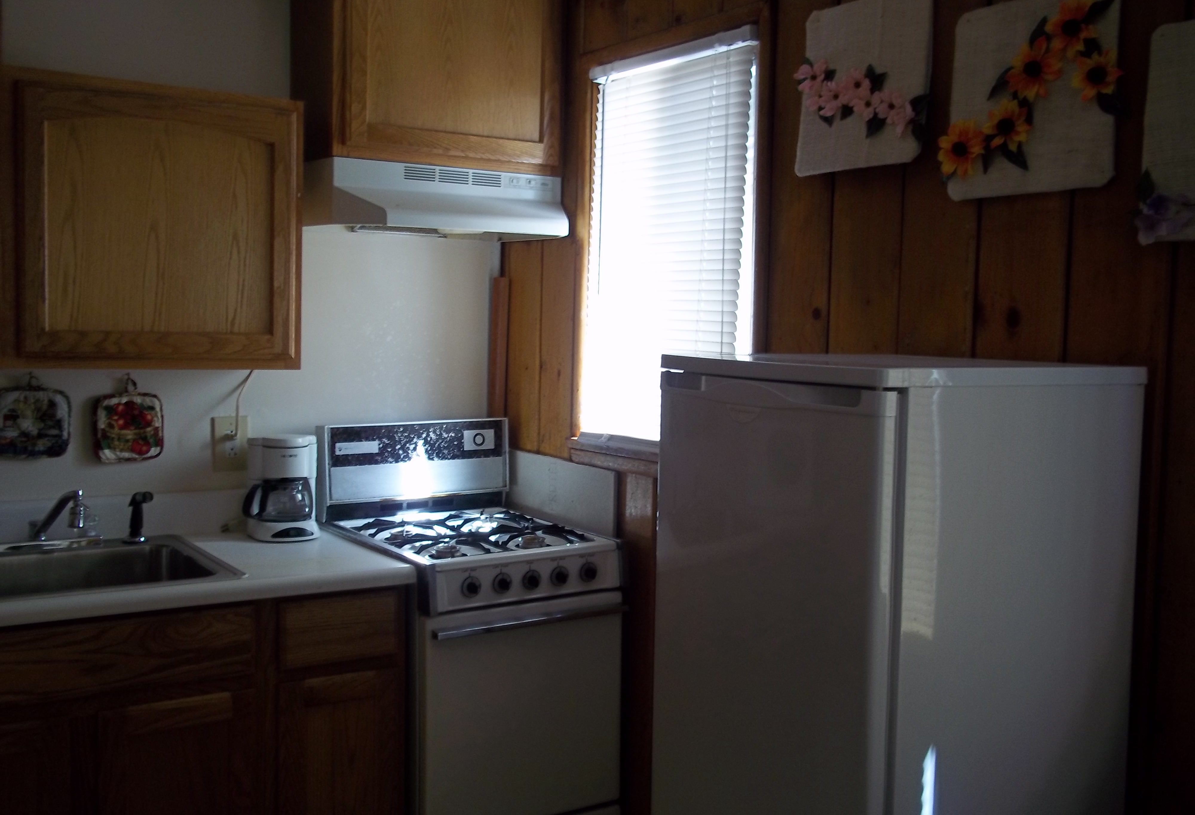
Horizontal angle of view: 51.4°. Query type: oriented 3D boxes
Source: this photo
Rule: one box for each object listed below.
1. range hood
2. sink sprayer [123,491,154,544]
[{"bbox_3d":[-0.384,-0.505,3.059,0.606,0.158,0.440,-2,5,-33],"label":"range hood"},{"bbox_3d":[-1.054,0.248,2.847,0.057,0.117,0.050,4,5,36],"label":"sink sprayer"}]

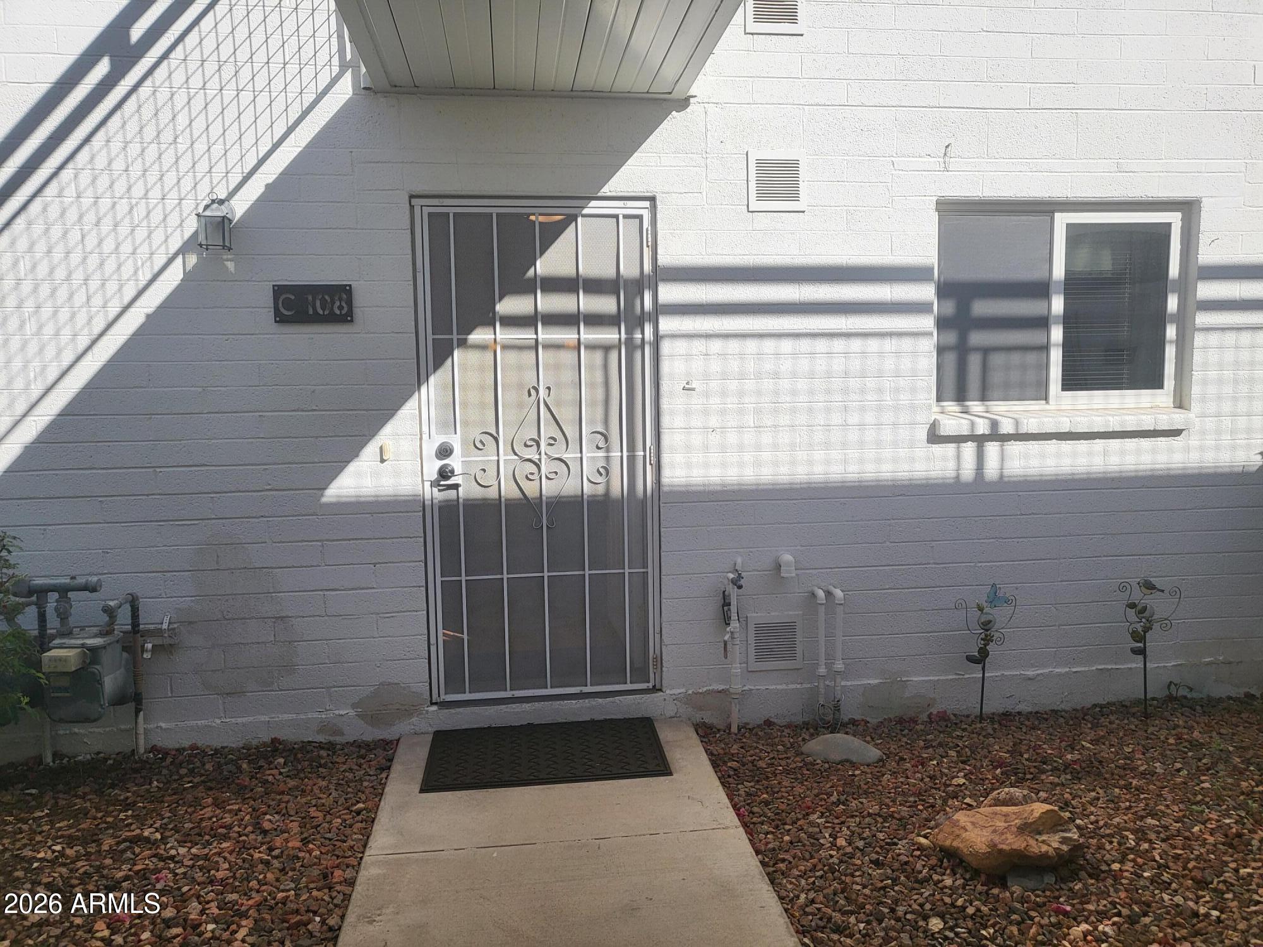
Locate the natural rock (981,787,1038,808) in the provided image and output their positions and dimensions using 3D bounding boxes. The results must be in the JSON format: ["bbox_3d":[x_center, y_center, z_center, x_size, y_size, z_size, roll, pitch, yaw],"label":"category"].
[{"bbox_3d":[1.306,1.114,3.264,0.195,0.095,0.145,-2,6,-8],"label":"natural rock"}]

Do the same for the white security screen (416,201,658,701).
[{"bbox_3d":[-0.371,-0.078,3.947,0.950,2.060,0.060,-2,6,-7],"label":"white security screen"}]

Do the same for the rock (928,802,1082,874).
[{"bbox_3d":[1.184,1.155,3.053,0.480,0.145,0.260,-1,6,0],"label":"rock"}]

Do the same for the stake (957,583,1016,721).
[{"bbox_3d":[1.529,0.776,4.093,0.270,0.600,0.085,-2,6,-8],"label":"stake"}]

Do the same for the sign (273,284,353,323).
[{"bbox_3d":[-1.252,-0.669,3.736,0.301,0.148,0.015,-2,6,-7],"label":"sign"}]

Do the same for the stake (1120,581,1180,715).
[{"bbox_3d":[2.248,0.768,4.137,0.285,0.620,0.100,-4,6,-6],"label":"stake"}]

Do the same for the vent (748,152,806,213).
[{"bbox_3d":[0.598,-1.194,3.869,0.242,0.245,0.022,-2,6,-8],"label":"vent"}]

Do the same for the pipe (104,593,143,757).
[{"bbox_3d":[-1.934,0.808,3.620,0.080,0.660,0.270,-2,6,-7],"label":"pipe"}]

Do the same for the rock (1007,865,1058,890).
[{"bbox_3d":[1.201,1.208,2.904,0.155,0.080,0.120,-1,6,0],"label":"rock"}]

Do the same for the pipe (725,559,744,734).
[{"bbox_3d":[0.430,0.727,3.977,0.085,0.755,0.125,-2,6,-8],"label":"pipe"}]

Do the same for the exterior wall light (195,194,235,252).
[{"bbox_3d":[-1.570,-0.948,3.595,0.140,0.215,0.170,-2,6,-7],"label":"exterior wall light"}]

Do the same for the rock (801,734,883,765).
[{"bbox_3d":[0.836,1.074,3.738,0.320,0.085,0.185,1,6,18],"label":"rock"}]

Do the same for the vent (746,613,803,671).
[{"bbox_3d":[0.619,0.726,4.064,0.244,0.247,0.022,-2,6,-8],"label":"vent"}]

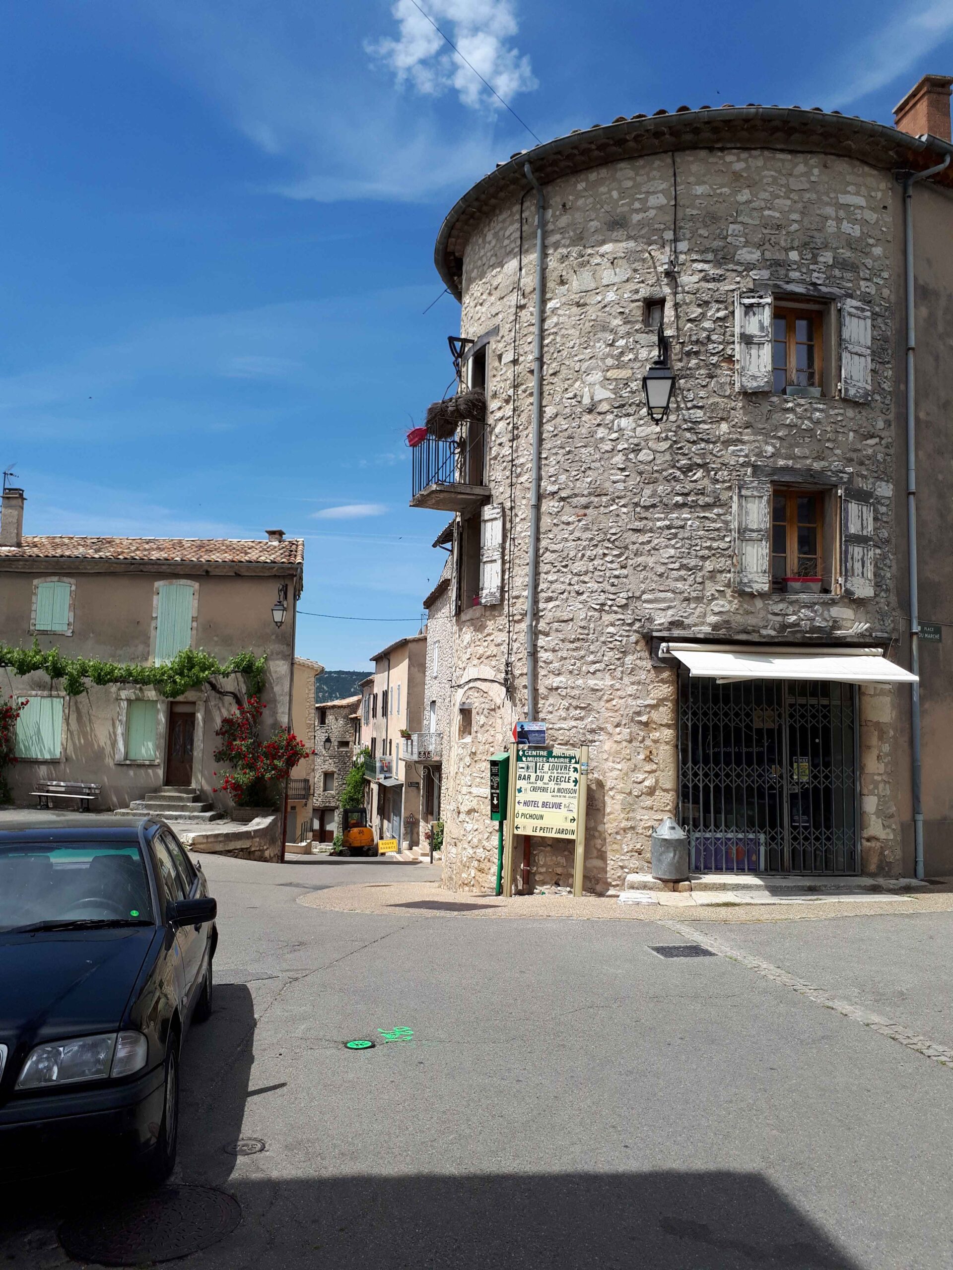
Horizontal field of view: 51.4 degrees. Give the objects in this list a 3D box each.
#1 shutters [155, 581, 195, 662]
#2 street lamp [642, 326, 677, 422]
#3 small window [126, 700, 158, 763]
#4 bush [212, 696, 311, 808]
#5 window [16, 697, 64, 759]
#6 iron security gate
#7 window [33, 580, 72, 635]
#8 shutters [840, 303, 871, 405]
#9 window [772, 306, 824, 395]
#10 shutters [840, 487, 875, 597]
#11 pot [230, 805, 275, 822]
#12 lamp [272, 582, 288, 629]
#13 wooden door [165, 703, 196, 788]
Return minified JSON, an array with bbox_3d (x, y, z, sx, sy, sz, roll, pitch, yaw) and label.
[{"bbox_3d":[-8.331,-0.223,27.330,0.959,2.338,0.060,1,-5,-1],"label":"shutters"},{"bbox_3d":[2.199,-3.090,11.911,0.380,1.170,0.700,0,-6,17],"label":"street lamp"},{"bbox_3d":[-9.186,2.632,27.255,0.759,1.658,0.060,1,-5,-1],"label":"small window"},{"bbox_3d":[-5.671,3.104,26.260,2.500,2.950,1.100,1,-6,2],"label":"bush"},{"bbox_3d":[-11.919,2.539,27.061,1.223,1.687,0.080,1,-5,-1],"label":"window"},{"bbox_3d":[3.544,1.646,12.070,2.255,2.473,0.250,2,-6,-4],"label":"iron security gate"},{"bbox_3d":[-11.658,-0.781,27.316,0.875,1.323,0.060,1,-5,-1],"label":"window"},{"bbox_3d":[5.275,-3.921,13.674,0.486,1.398,0.050,3,-6,-20],"label":"shutters"},{"bbox_3d":[4.336,-3.890,13.698,0.960,1.260,0.100,2,-5,-9],"label":"window"},{"bbox_3d":[5.220,-1.257,13.444,0.523,1.456,0.050,3,-6,-24],"label":"shutters"},{"bbox_3d":[-5.919,4.775,26.265,1.100,0.380,0.480,1,-5,-2],"label":"pot"},{"bbox_3d":[-5.232,-0.769,26.767,0.380,1.200,0.780,1,-6,2],"label":"lamp"},{"bbox_3d":[-8.043,2.987,26.969,0.755,2.296,0.120,1,-6,2],"label":"wooden door"}]

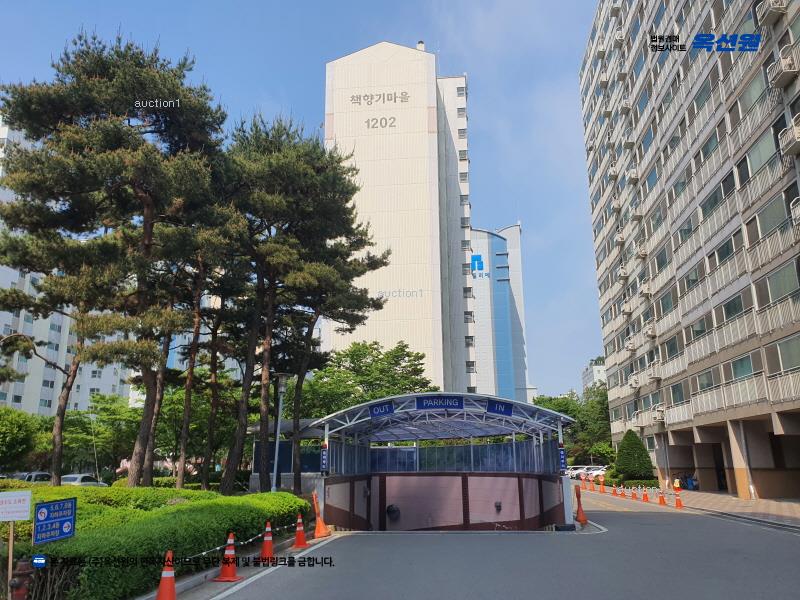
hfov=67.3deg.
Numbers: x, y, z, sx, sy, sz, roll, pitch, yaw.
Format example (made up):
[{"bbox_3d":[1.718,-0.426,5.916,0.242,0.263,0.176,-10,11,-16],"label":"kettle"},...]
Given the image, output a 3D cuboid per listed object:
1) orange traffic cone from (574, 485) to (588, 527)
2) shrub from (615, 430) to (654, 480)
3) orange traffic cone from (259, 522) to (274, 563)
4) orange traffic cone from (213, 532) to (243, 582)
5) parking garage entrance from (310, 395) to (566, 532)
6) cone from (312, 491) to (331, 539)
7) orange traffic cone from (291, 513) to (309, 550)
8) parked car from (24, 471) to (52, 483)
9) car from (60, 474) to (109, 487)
[{"bbox_3d":[5.389,6.064,17.936,0.380,1.060,0.380,-2,-15,6],"label":"orange traffic cone"},{"bbox_3d":[15.436,10.310,39.156,2.550,3.600,2.550,-2,-15,6],"label":"shrub"},{"bbox_3d":[-2.425,4.405,11.041,0.390,0.690,0.390,-2,-15,6],"label":"orange traffic cone"},{"bbox_3d":[-2.630,3.920,9.250,0.420,0.690,0.420,-2,-15,6],"label":"orange traffic cone"},{"bbox_3d":[1.475,5.348,20.111,7.150,3.600,8.000,-1,-15,5],"label":"parking garage entrance"},{"bbox_3d":[-1.957,5.368,15.303,0.400,1.060,0.400,-2,-15,6],"label":"cone"},{"bbox_3d":[-2.083,4.862,12.729,0.380,0.690,0.380,-2,-15,6],"label":"orange traffic cone"},{"bbox_3d":[-27.764,14.045,45.944,1.800,1.600,4.400,-1,-15,5],"label":"parked car"},{"bbox_3d":[-23.705,13.858,44.956,1.780,1.500,4.200,-1,-15,5],"label":"car"}]

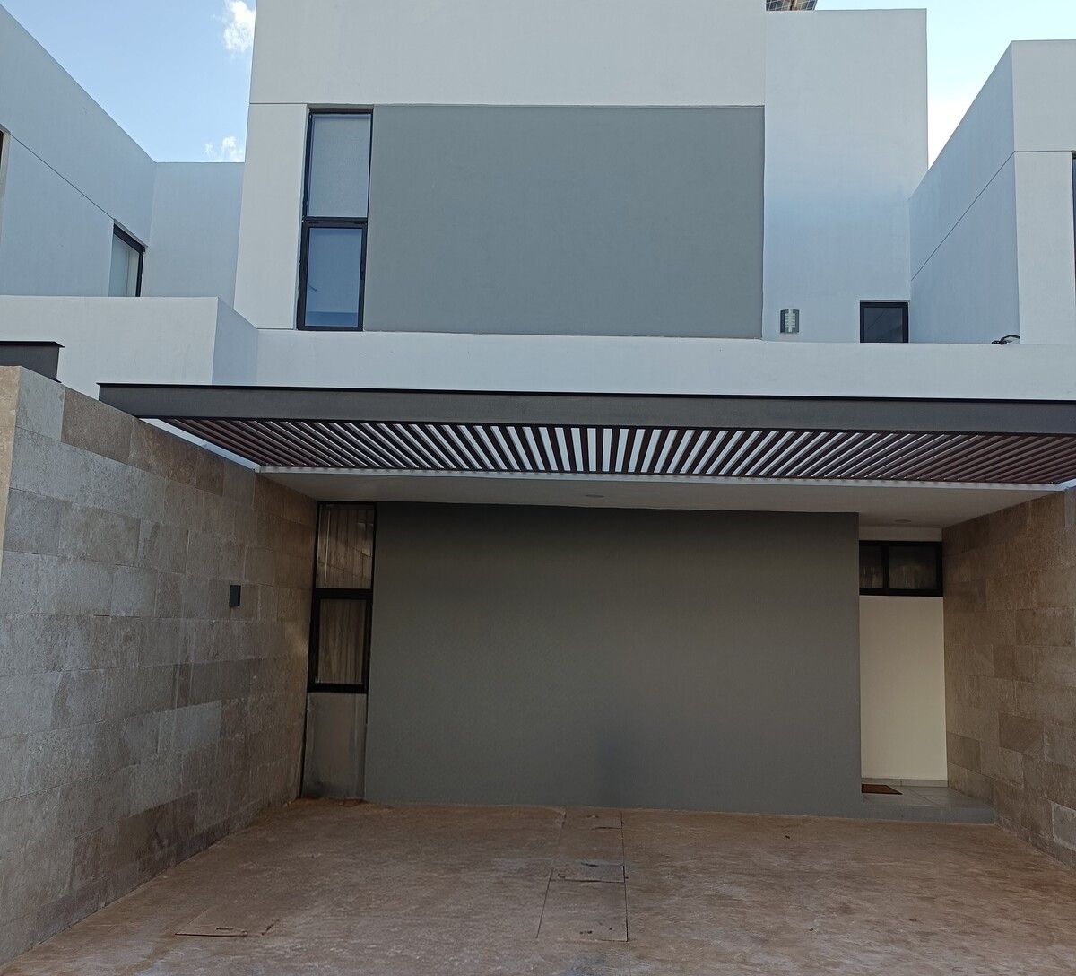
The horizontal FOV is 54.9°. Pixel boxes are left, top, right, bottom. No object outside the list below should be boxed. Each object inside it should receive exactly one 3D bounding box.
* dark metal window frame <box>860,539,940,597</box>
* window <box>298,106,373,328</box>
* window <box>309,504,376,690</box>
[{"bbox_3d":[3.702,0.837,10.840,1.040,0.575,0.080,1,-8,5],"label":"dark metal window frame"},{"bbox_3d":[-1.725,-2.289,8.825,0.575,1.970,0.080,1,-8,5],"label":"window"},{"bbox_3d":[-1.883,1.052,9.983,0.590,1.810,0.080,1,-8,5],"label":"window"}]

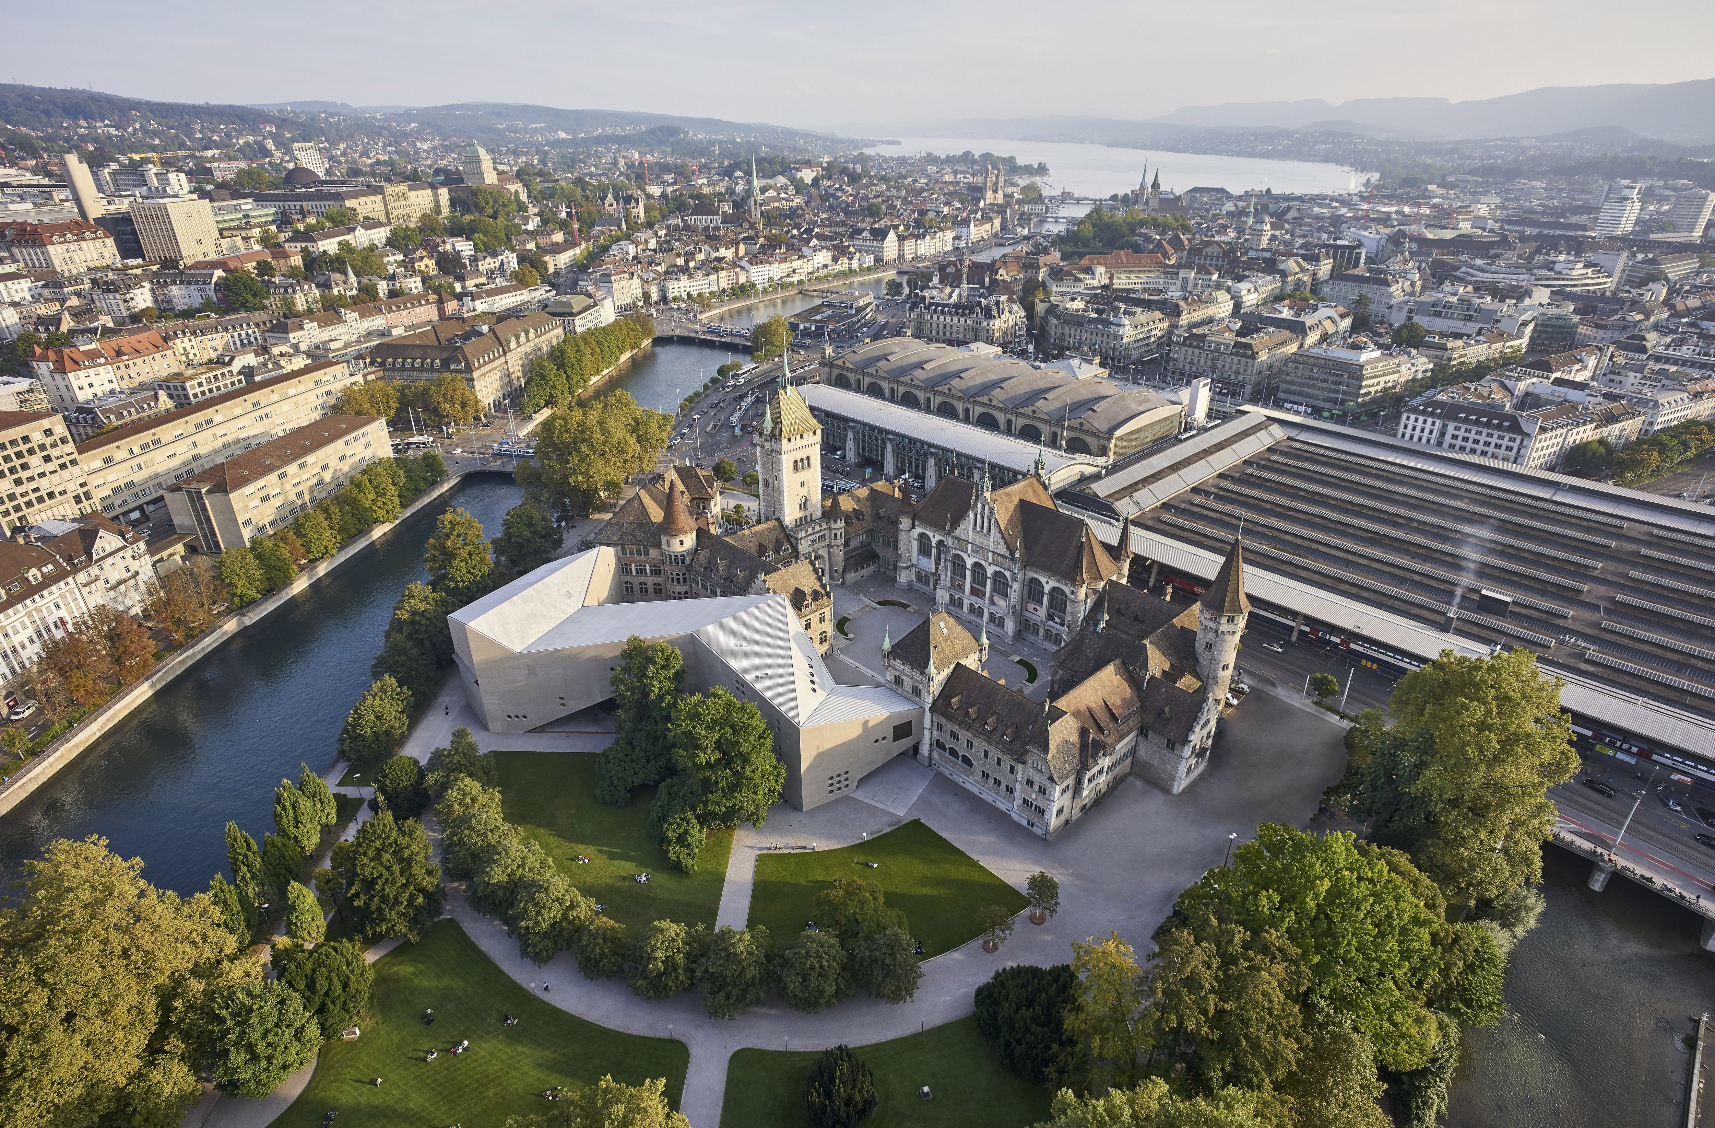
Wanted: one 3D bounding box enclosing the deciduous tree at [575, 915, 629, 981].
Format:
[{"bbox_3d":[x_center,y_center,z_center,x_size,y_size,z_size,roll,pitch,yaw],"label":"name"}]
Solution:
[{"bbox_3d":[-34.599,52.252,115.707,7.579,9.328,7.579,0,27,0],"label":"deciduous tree"}]

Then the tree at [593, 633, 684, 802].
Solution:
[{"bbox_3d":[-37.549,29.021,149.586,14.300,33.000,14.300,0,27,0],"label":"tree"}]

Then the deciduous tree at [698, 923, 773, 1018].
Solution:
[{"bbox_3d":[-16.902,56.140,117.500,10.100,13.600,10.100,0,27,0],"label":"deciduous tree"}]

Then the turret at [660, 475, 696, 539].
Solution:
[{"bbox_3d":[-42.656,-14.165,202.342,8.648,13.604,8.648,0,27,0],"label":"turret"}]

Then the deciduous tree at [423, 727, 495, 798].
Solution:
[{"bbox_3d":[-66.830,33.590,144.110,10.400,14.300,10.400,0,26,0],"label":"deciduous tree"}]

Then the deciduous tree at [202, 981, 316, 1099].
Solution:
[{"bbox_3d":[-75.070,60.770,108.890,11.800,16.700,11.800,23,35,37],"label":"deciduous tree"}]

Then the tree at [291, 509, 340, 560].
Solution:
[{"bbox_3d":[-152.620,-7.990,241.870,11.200,14.500,11.200,-17,32,-31],"label":"tree"}]

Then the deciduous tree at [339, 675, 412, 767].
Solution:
[{"bbox_3d":[-87.013,29.183,155.408,10.494,15.353,11.466,0,27,0],"label":"deciduous tree"}]

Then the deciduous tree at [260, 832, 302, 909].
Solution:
[{"bbox_3d":[-83.770,44.000,124.560,4.300,13.200,4.300,0,26,0],"label":"deciduous tree"}]

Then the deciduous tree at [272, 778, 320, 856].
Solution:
[{"bbox_3d":[-94.040,42.960,144.080,5.500,16.900,5.500,-21,34,-36],"label":"deciduous tree"}]

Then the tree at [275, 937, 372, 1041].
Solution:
[{"bbox_3d":[-65.520,53.060,106.110,9.600,13.200,9.600,0,26,0],"label":"tree"}]

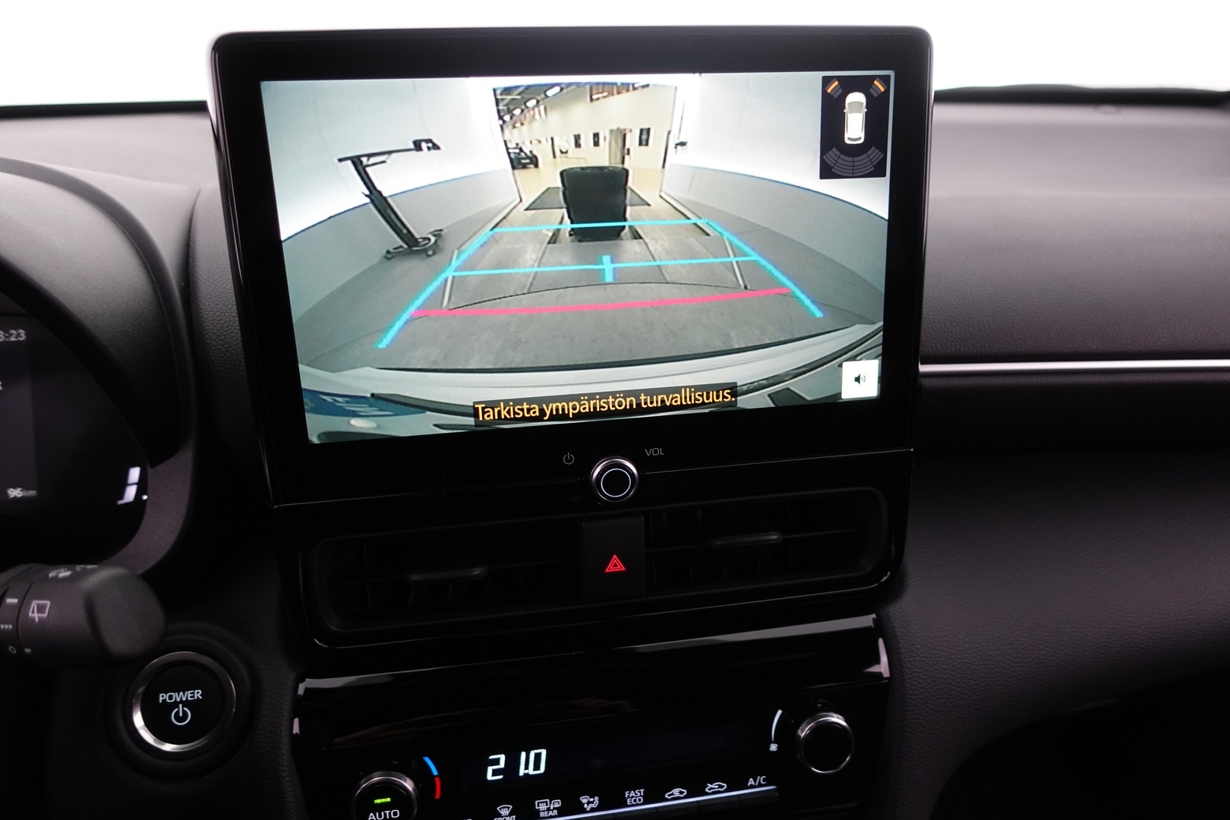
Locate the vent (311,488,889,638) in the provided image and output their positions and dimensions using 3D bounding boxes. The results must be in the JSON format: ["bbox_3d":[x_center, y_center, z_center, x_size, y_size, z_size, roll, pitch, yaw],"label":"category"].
[{"bbox_3d":[-0.002,0.059,0.358,0.247,0.046,0.028,-4,15,-8],"label":"vent"}]

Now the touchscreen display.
[{"bbox_3d":[-0.005,-0.060,0.320,0.234,0.132,0.013,-4,15,-8],"label":"touchscreen display"}]

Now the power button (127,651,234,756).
[{"bbox_3d":[-0.174,0.118,0.330,0.042,0.042,0.012,-4,-5,-8],"label":"power button"}]

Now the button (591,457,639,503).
[{"bbox_3d":[0.000,0.028,0.333,0.021,0.021,0.011,-4,15,-8],"label":"button"}]

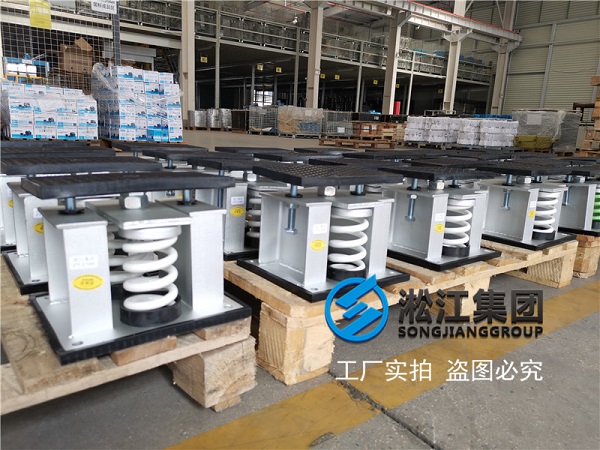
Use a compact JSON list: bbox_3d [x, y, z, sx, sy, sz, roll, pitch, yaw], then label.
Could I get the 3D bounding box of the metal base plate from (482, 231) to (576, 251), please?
[{"bbox_3d":[0.684,0.031,1.480,0.268,0.013,0.250,-6,15,-39],"label":"metal base plate"}]

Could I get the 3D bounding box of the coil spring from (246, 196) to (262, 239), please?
[{"bbox_3d":[-0.084,-0.024,1.133,0.075,0.104,0.075,-6,14,-38],"label":"coil spring"}]

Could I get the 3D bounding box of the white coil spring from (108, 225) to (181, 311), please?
[{"bbox_3d":[-0.218,0.062,0.685,0.078,0.106,0.078,-7,14,-37],"label":"white coil spring"}]

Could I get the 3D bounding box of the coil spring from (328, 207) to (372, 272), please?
[{"bbox_3d":[0.096,0.028,0.924,0.076,0.108,0.076,3,11,-1],"label":"coil spring"}]

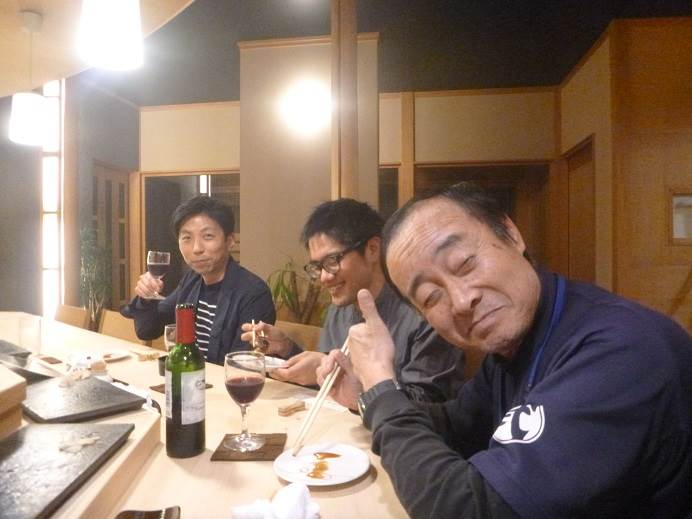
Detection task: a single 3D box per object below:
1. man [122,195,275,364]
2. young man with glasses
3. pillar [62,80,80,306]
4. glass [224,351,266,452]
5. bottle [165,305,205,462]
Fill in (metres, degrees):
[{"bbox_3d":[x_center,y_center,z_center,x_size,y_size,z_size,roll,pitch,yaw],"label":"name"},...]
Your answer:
[{"bbox_3d":[-0.420,0.395,1.590,0.560,1.210,0.640,-1,-1,30],"label":"man"},{"bbox_3d":[0.020,0.420,1.190,0.640,1.150,0.540,0,-1,-41],"label":"young man with glasses"},{"bbox_3d":[-2.130,-0.240,3.900,0.135,2.500,0.135,0,-1,-8],"label":"pillar"},{"bbox_3d":[-0.169,0.227,0.837,0.069,0.148,0.069,0,-1,0],"label":"glass"},{"bbox_3d":[-0.261,0.184,0.810,0.064,0.238,0.064,0,-1,8],"label":"bottle"}]

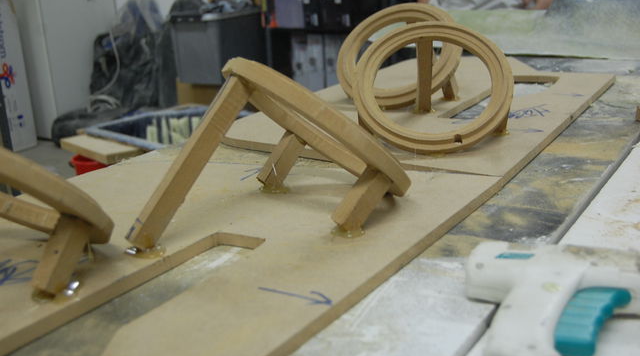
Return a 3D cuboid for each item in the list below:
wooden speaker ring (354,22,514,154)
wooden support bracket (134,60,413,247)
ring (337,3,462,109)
[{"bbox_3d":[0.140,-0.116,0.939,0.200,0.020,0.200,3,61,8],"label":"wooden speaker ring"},{"bbox_3d":[-0.050,-0.032,0.663,0.250,0.153,0.212,-11,20,-26],"label":"wooden support bracket"},{"bbox_3d":[0.121,-0.183,1.132,0.195,0.026,0.195,10,64,28],"label":"ring"}]

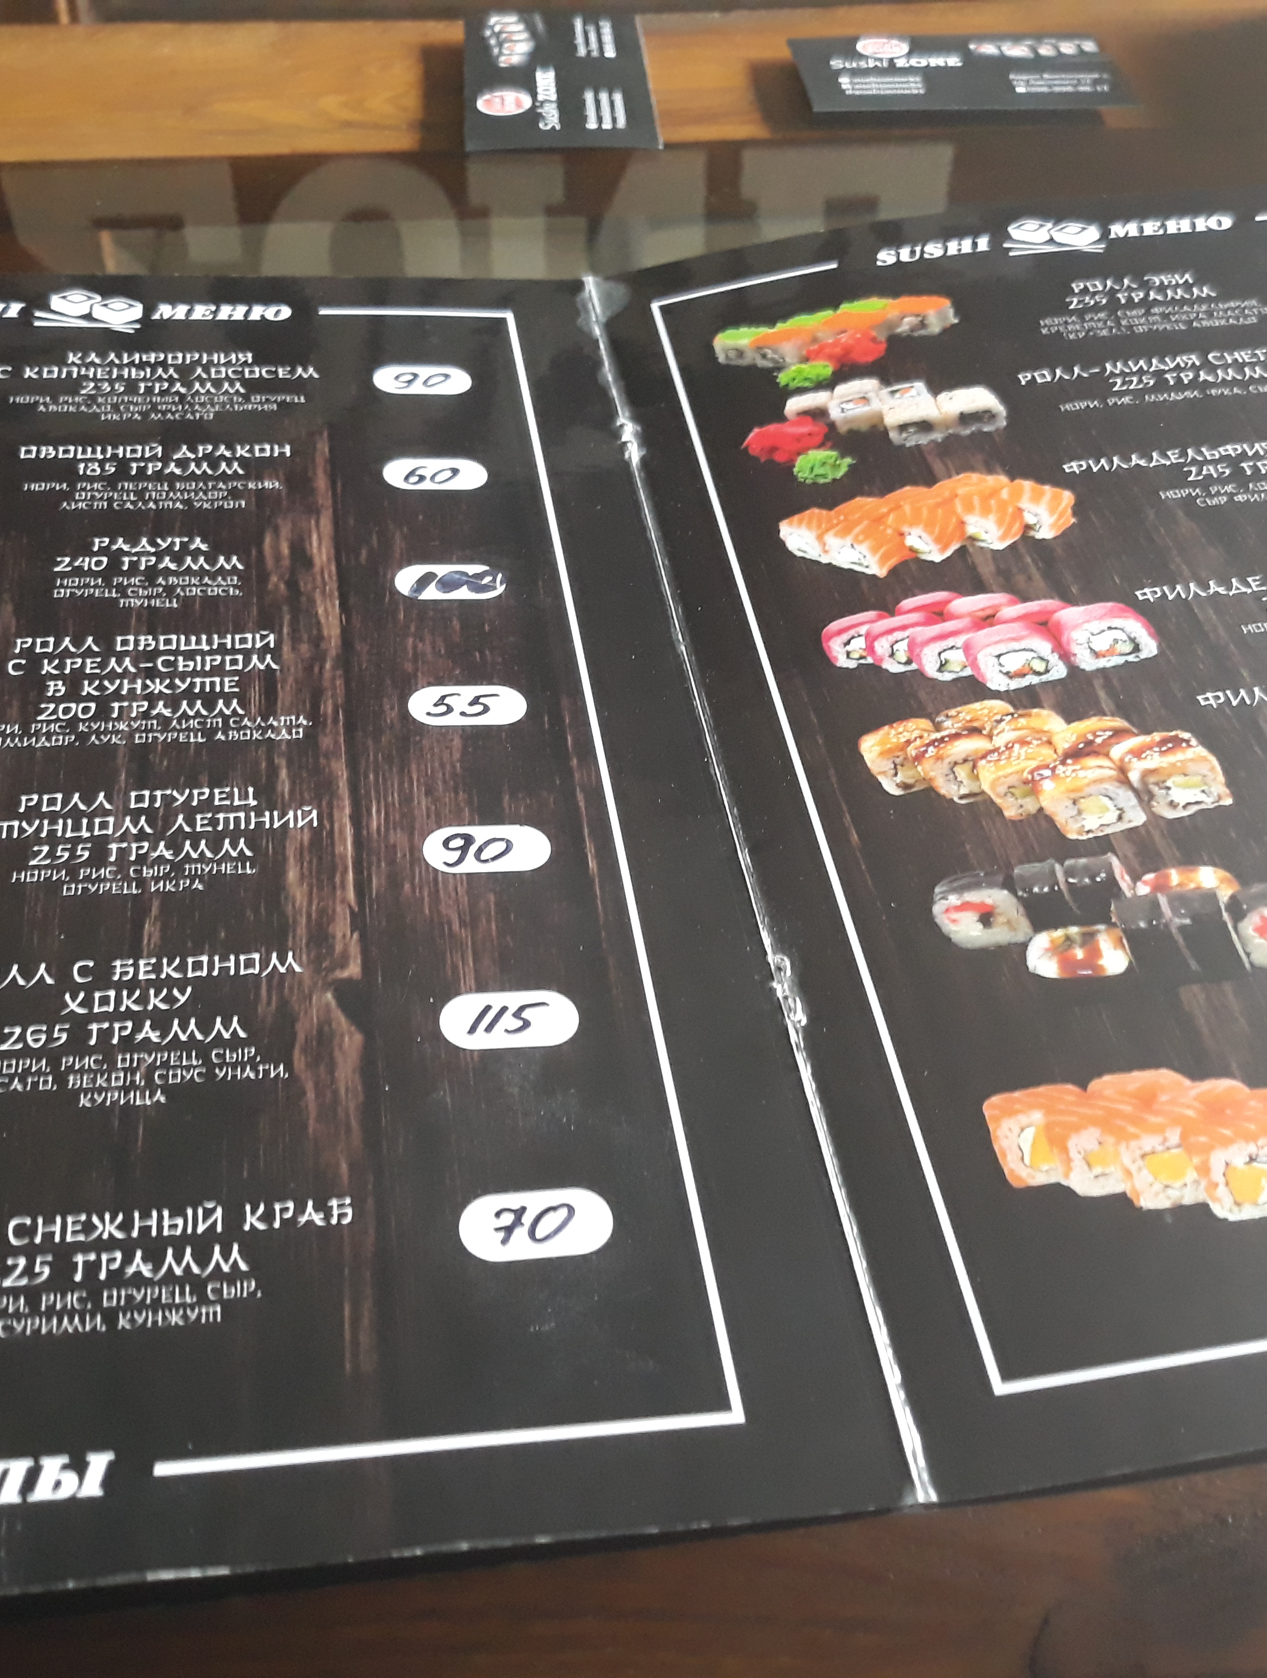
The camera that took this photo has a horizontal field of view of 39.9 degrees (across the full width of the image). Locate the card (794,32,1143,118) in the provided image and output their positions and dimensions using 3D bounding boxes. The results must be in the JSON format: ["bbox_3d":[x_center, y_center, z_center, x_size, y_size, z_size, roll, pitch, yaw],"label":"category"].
[{"bbox_3d":[0.091,-0.212,0.483,0.090,0.001,0.050,-3,46,-4],"label":"card"}]

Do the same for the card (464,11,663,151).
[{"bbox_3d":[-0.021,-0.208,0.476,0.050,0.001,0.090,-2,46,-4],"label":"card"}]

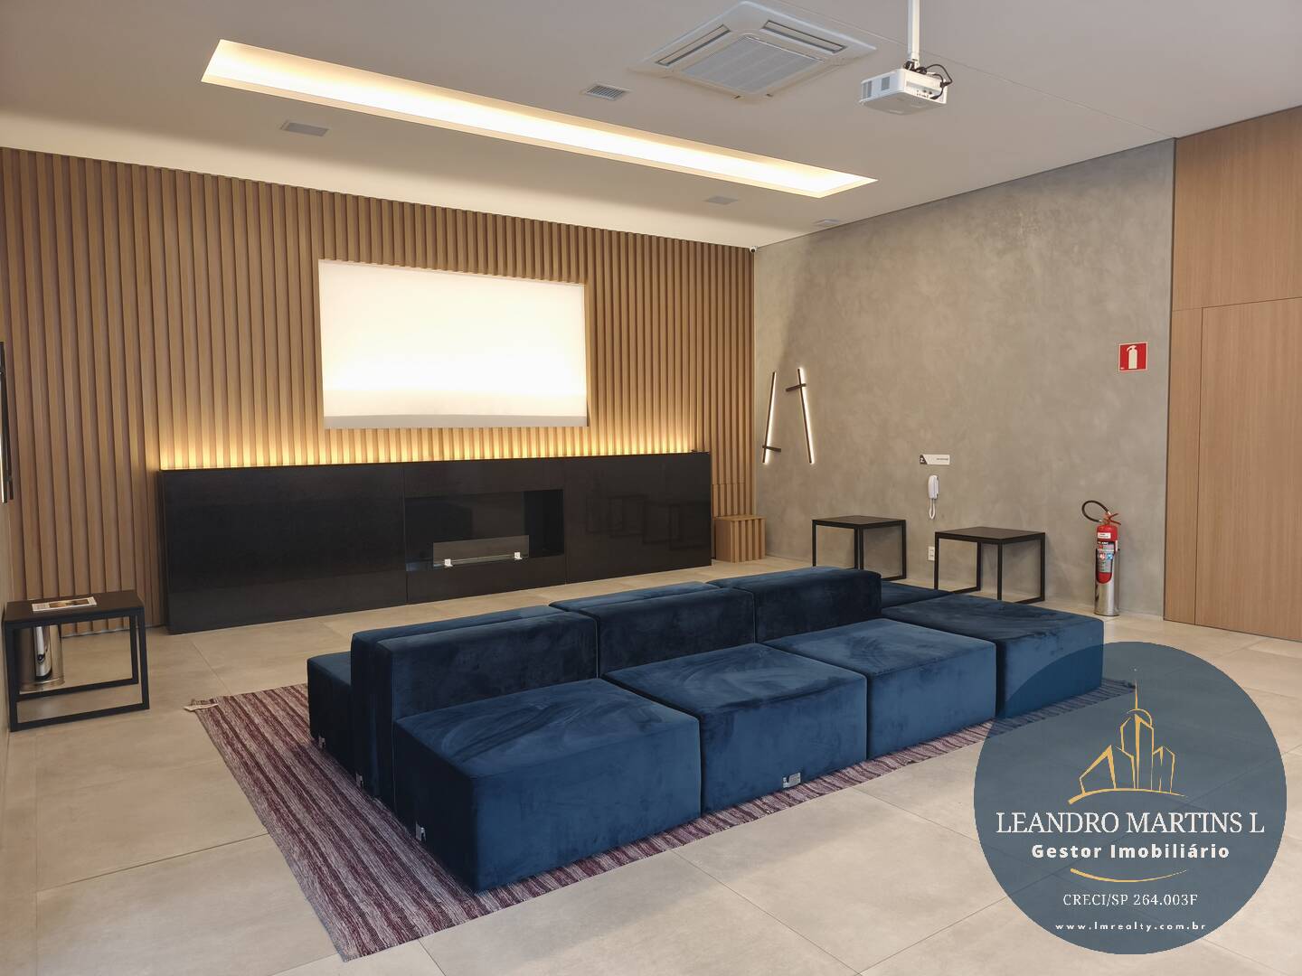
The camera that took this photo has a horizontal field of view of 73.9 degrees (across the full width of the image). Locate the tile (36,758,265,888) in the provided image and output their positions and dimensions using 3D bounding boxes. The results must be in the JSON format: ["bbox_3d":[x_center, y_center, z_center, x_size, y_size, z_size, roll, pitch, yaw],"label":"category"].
[{"bbox_3d":[-1.853,1.257,3.394,0.892,0.010,0.910,-4,5,-35],"label":"tile"}]

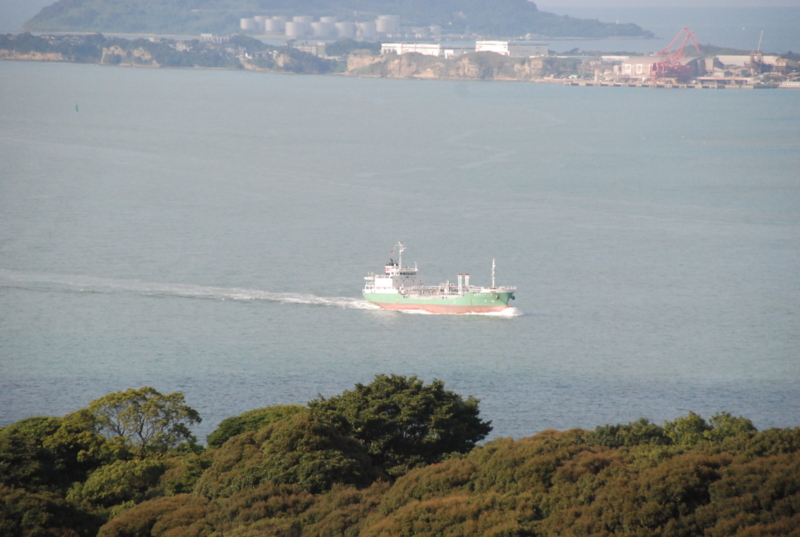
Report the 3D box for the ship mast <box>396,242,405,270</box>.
[{"bbox_3d":[0.195,-3.334,1855.882,1.800,7.800,1.300,-2,3,-31],"label":"ship mast"}]

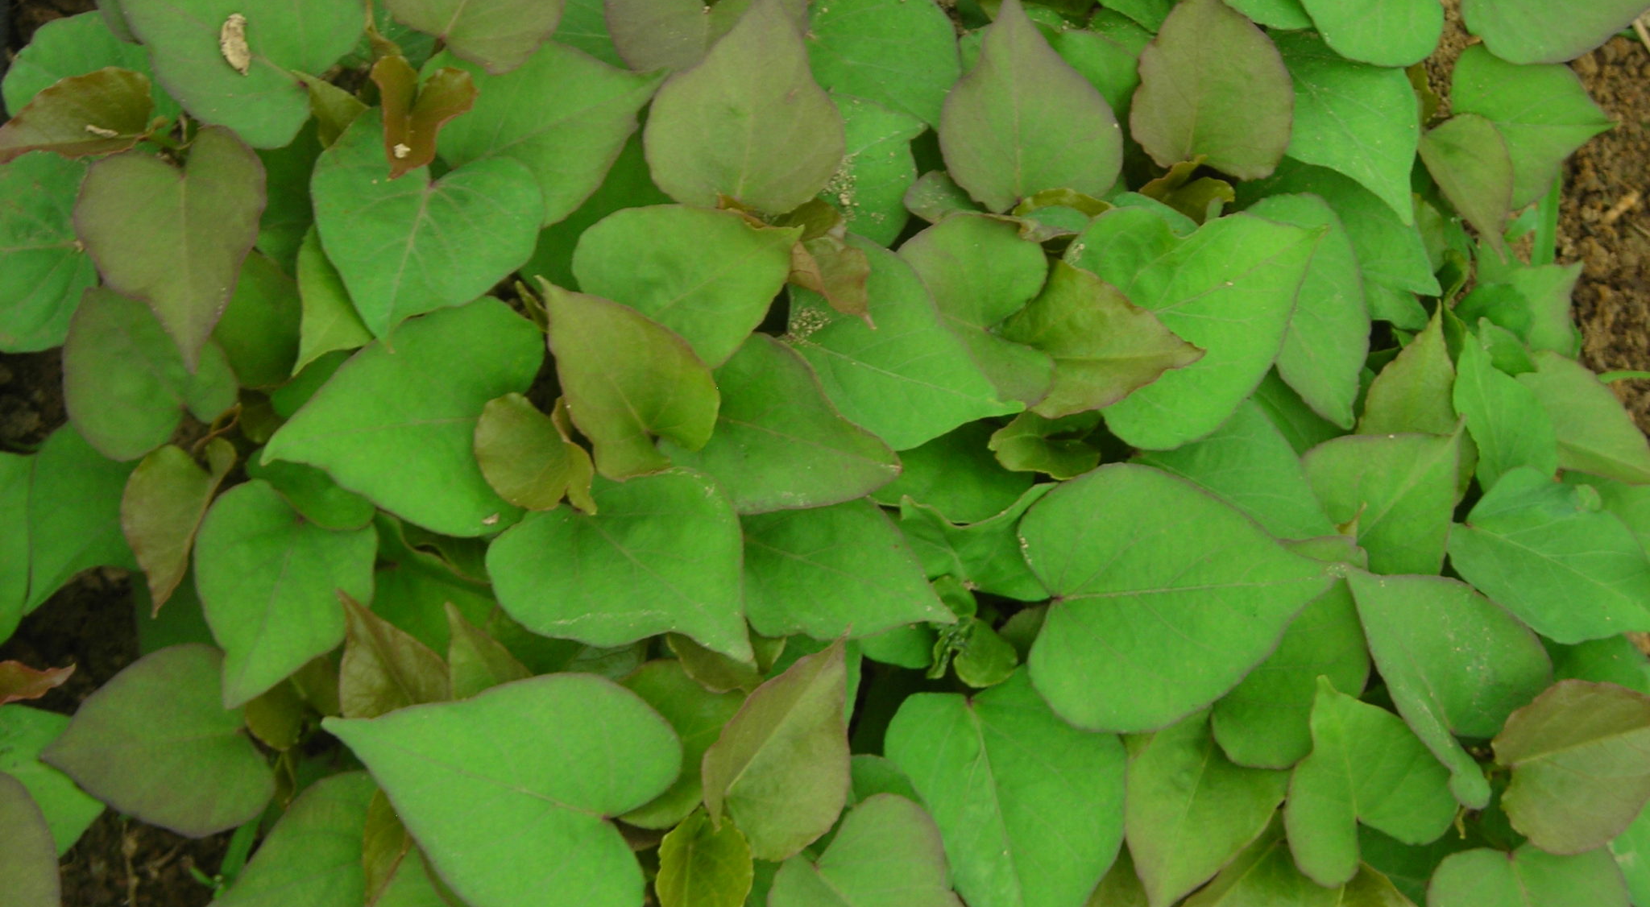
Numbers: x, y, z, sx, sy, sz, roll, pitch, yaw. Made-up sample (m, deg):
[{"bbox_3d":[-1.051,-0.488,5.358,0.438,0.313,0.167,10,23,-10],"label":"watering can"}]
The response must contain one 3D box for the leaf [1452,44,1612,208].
[{"bbox_3d":[0.247,-0.114,1.085,0.059,0.018,0.062,0,66,-9],"label":"leaf"}]

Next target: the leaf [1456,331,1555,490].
[{"bbox_3d":[0.221,-0.013,1.006,0.035,0.022,0.065,-20,72,9],"label":"leaf"}]

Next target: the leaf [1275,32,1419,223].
[{"bbox_3d":[0.179,-0.113,1.064,0.055,0.020,0.079,-31,83,-11],"label":"leaf"}]

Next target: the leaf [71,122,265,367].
[{"bbox_3d":[-0.220,-0.070,1.040,0.064,0.018,0.085,-4,72,1],"label":"leaf"}]

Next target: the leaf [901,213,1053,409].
[{"bbox_3d":[0.042,-0.045,0.921,0.069,0.020,0.052,24,75,10],"label":"leaf"}]

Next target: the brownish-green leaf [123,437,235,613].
[{"bbox_3d":[-0.210,0.023,1.004,0.034,0.025,0.055,17,84,-10],"label":"brownish-green leaf"}]

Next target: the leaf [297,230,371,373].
[{"bbox_3d":[-0.165,-0.049,1.058,0.043,0.020,0.054,35,77,17],"label":"leaf"}]

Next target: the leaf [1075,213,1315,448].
[{"bbox_3d":[0.110,-0.045,0.913,0.087,0.024,0.070,-28,76,-11],"label":"leaf"}]

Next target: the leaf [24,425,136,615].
[{"bbox_3d":[-0.243,0.018,1.027,0.056,0.020,0.072,31,86,9],"label":"leaf"}]

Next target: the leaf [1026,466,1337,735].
[{"bbox_3d":[0.100,0.039,0.870,0.092,0.020,0.077,-6,71,-5],"label":"leaf"}]

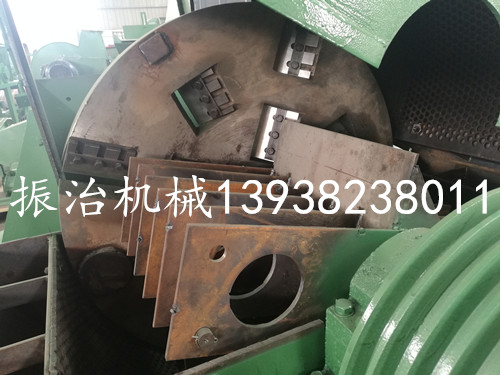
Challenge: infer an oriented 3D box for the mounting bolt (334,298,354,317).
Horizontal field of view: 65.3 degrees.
[{"bbox_3d":[0.140,0.177,0.577,0.029,0.018,0.029,-12,21,-23],"label":"mounting bolt"}]

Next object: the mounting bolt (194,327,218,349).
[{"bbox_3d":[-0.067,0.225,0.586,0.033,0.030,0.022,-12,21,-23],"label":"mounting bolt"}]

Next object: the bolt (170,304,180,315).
[{"bbox_3d":[-0.107,0.176,0.562,0.015,0.015,0.014,-12,21,-23],"label":"bolt"}]

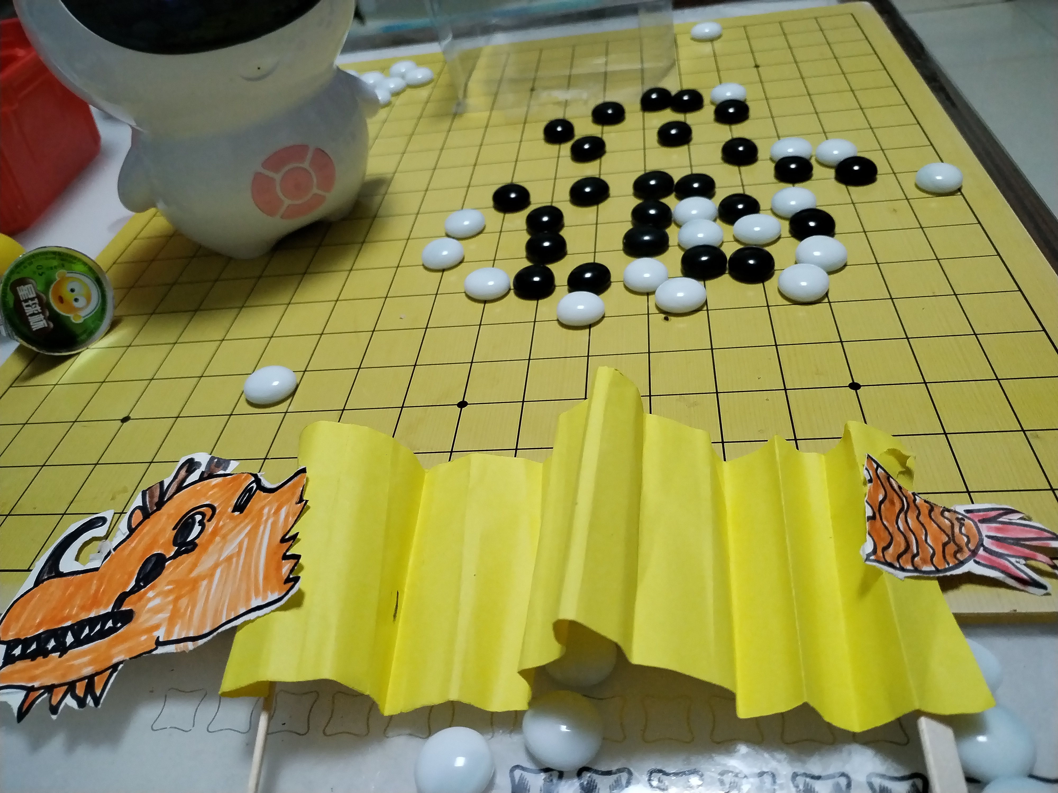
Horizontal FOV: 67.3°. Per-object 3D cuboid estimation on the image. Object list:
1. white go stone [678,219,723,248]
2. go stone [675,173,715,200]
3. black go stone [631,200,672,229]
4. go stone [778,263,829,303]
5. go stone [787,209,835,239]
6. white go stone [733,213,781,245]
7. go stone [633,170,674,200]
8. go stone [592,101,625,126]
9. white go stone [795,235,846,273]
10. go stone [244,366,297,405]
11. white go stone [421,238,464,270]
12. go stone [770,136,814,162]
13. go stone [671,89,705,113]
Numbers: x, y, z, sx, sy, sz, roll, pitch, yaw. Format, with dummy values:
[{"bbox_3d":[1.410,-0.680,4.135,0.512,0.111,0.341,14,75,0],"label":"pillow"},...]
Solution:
[{"bbox_3d":[0.075,-0.071,0.347,0.020,0.009,0.020,-3,43,10],"label":"white go stone"},{"bbox_3d":[0.079,-0.099,0.376,0.019,0.011,0.019,-3,43,9],"label":"go stone"},{"bbox_3d":[0.057,-0.085,0.372,0.020,0.010,0.020,-3,43,10],"label":"black go stone"},{"bbox_3d":[0.108,-0.045,0.311,0.019,0.010,0.019,-3,43,10],"label":"go stone"},{"bbox_3d":[0.121,-0.074,0.340,0.019,0.010,0.019,-3,43,10],"label":"go stone"},{"bbox_3d":[0.098,-0.072,0.343,0.020,0.009,0.020,-3,43,10],"label":"white go stone"},{"bbox_3d":[0.061,-0.103,0.386,0.019,0.010,0.019,-3,43,10],"label":"go stone"},{"bbox_3d":[0.045,-0.161,0.451,0.019,0.011,0.019,-3,43,9],"label":"go stone"},{"bbox_3d":[0.119,-0.058,0.323,0.020,0.010,0.020,-3,43,9],"label":"white go stone"},{"bbox_3d":[-0.104,-0.005,0.319,0.020,0.010,0.020,-3,43,10],"label":"go stone"},{"bbox_3d":[-0.040,-0.066,0.367,0.020,0.009,0.020,-3,43,10],"label":"white go stone"},{"bbox_3d":[0.129,-0.121,0.390,0.019,0.010,0.019,-3,43,10],"label":"go stone"},{"bbox_3d":[0.091,-0.170,0.457,0.020,0.010,0.020,-3,43,10],"label":"go stone"}]

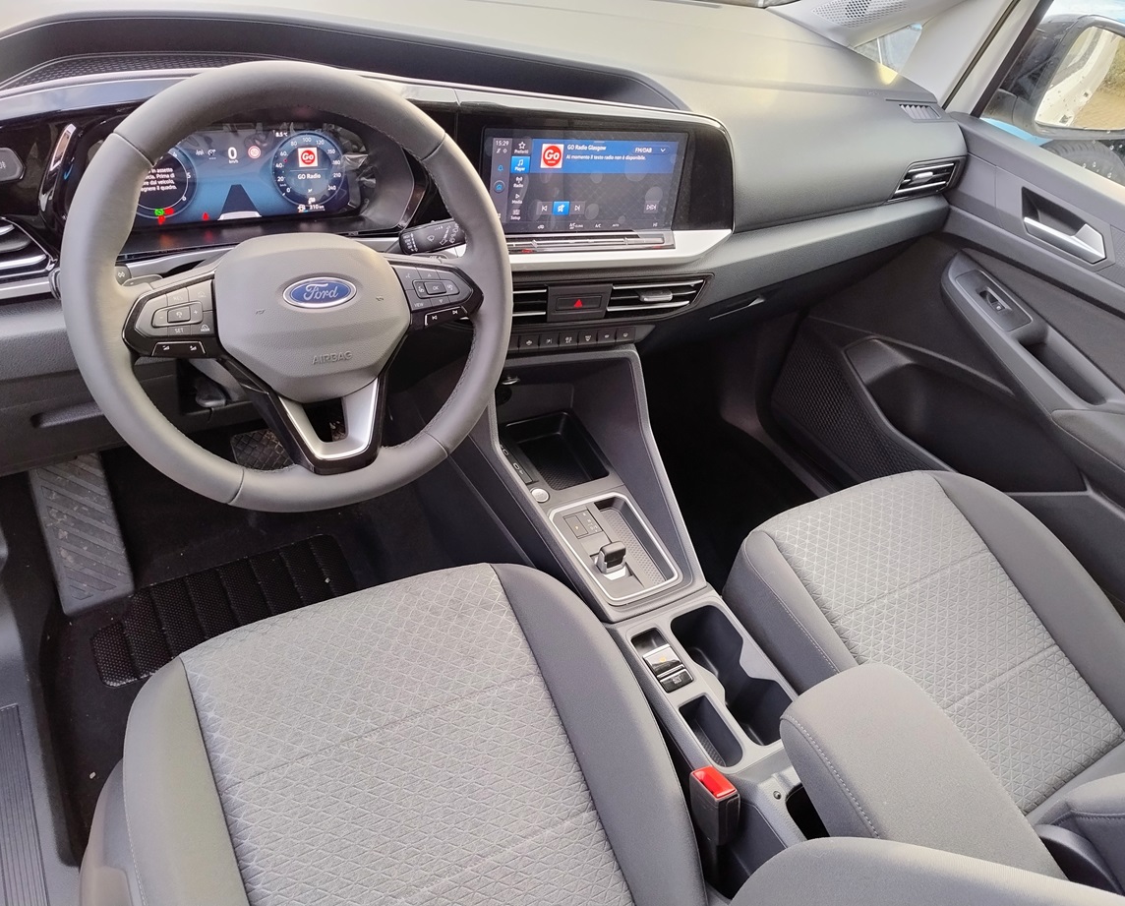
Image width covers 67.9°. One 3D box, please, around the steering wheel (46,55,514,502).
[{"bbox_3d":[-0.220,-0.135,0.726,0.370,0.370,0.100,-9,15,-31],"label":"steering wheel"}]

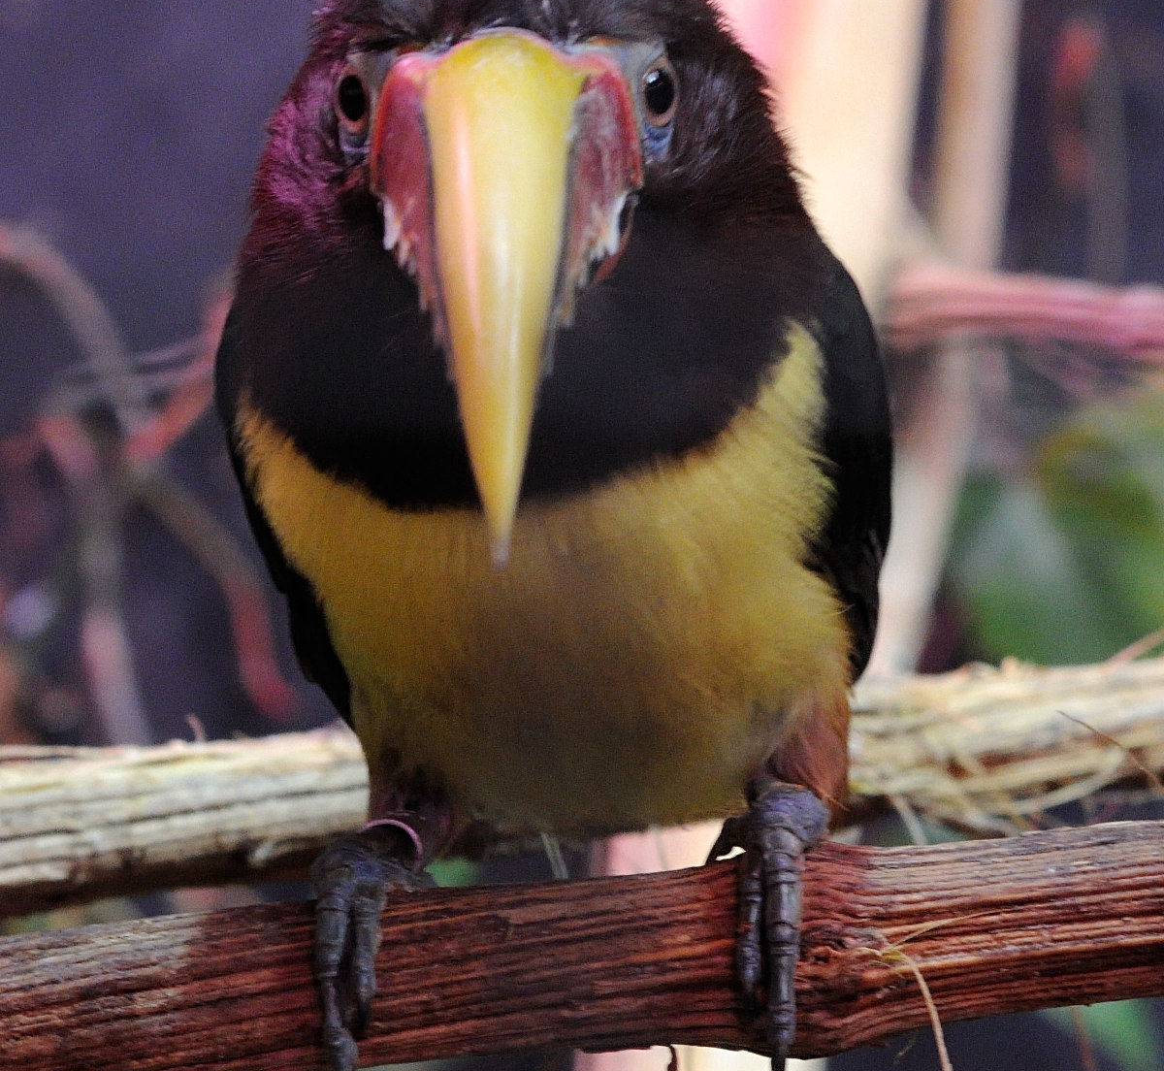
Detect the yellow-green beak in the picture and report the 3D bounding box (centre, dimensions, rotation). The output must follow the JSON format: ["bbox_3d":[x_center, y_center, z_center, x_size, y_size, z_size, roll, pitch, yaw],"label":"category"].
[{"bbox_3d":[-0.009,-0.025,0.450,0.034,0.031,0.085,0,38,0],"label":"yellow-green beak"}]

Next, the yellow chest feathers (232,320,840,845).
[{"bbox_3d":[-0.005,0.006,0.487,0.078,0.066,0.048,0,0,6],"label":"yellow chest feathers"}]

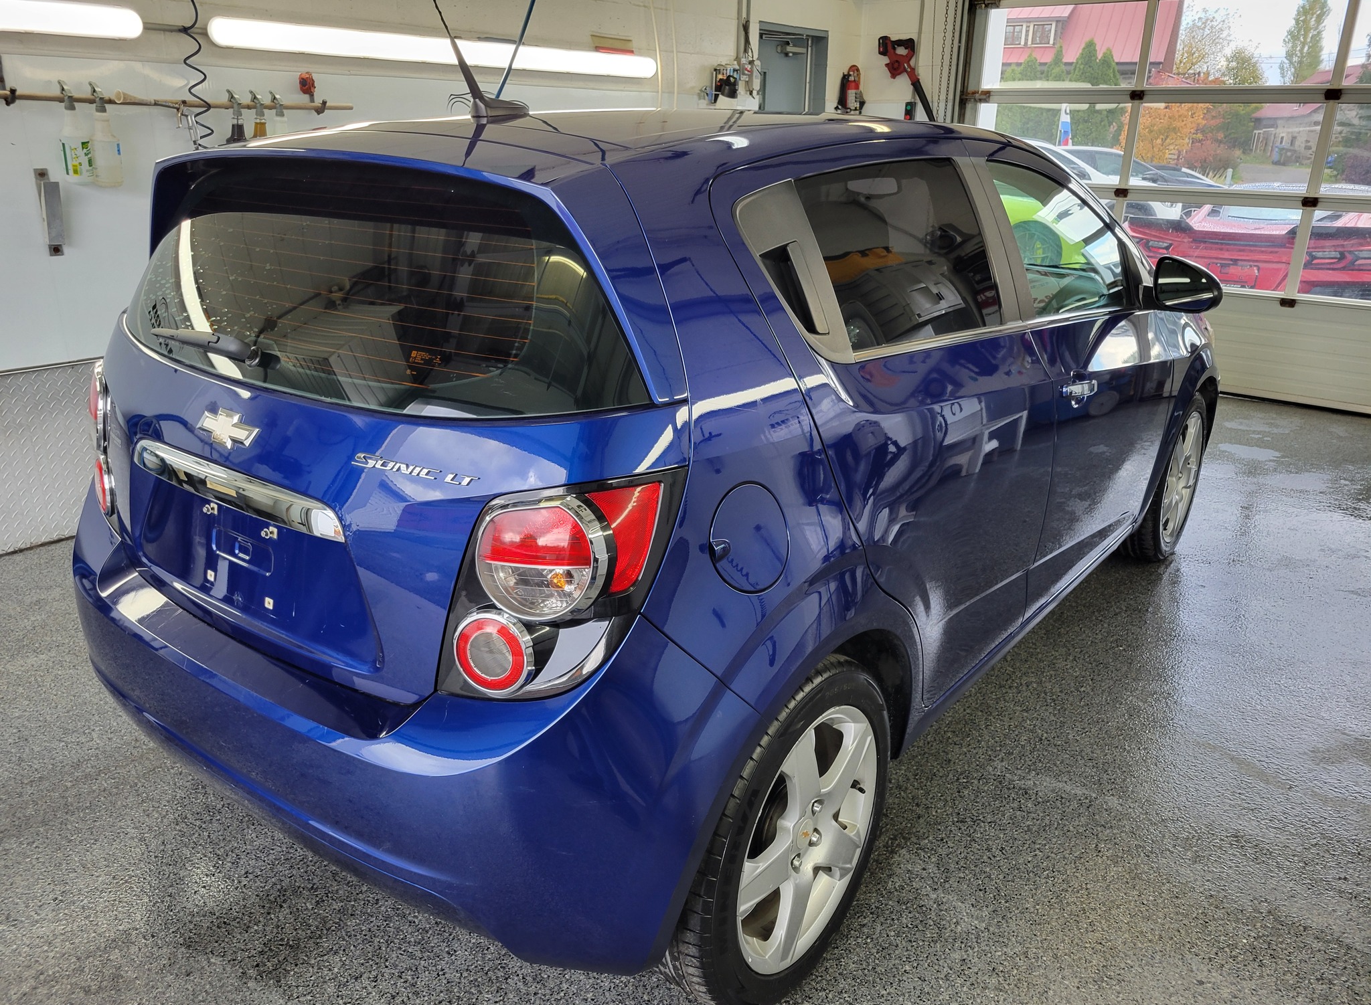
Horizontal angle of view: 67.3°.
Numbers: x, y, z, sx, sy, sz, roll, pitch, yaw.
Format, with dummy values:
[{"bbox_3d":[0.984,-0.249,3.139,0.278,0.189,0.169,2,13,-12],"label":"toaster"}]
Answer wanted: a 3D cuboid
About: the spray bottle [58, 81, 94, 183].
[{"bbox_3d":[-1.908,-1.161,3.227,0.115,0.297,0.095,14,24,34],"label":"spray bottle"}]

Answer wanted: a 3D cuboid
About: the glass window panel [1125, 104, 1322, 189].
[{"bbox_3d":[2.957,-1.961,5.682,0.930,0.447,0.030,16,25,35],"label":"glass window panel"}]

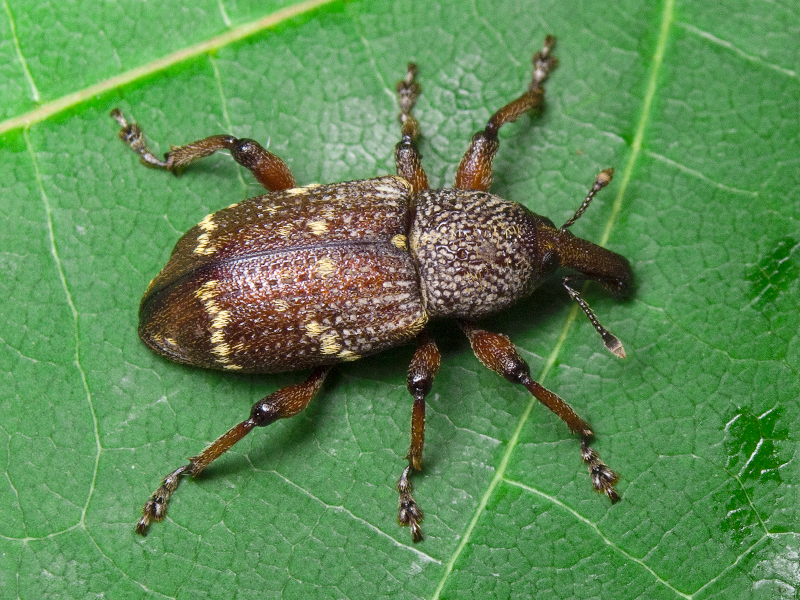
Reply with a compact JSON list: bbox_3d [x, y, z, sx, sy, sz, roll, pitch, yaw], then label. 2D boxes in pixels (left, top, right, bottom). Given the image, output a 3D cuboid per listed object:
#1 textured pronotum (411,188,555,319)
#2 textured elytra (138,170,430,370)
[{"bbox_3d":[0.002,-0.001,0.066,0.004,0.003,0.004,-4,66,2],"label":"textured pronotum"},{"bbox_3d":[-0.003,-0.001,0.066,0.008,0.003,0.005,-12,66,6],"label":"textured elytra"}]

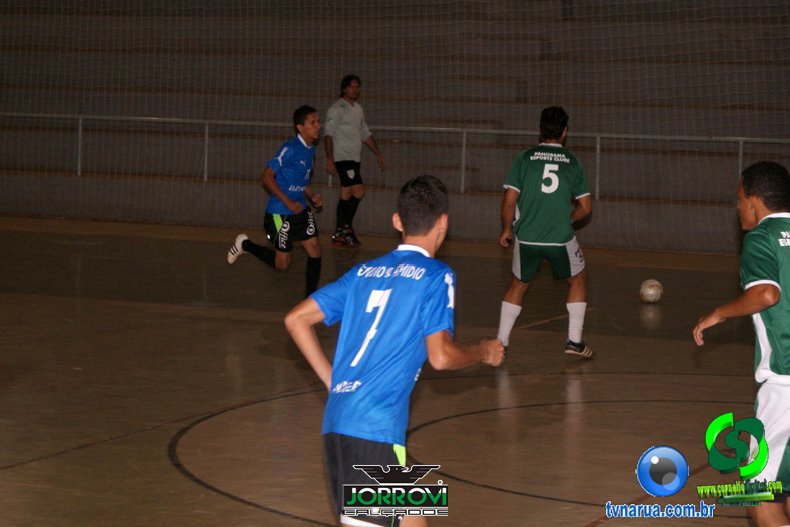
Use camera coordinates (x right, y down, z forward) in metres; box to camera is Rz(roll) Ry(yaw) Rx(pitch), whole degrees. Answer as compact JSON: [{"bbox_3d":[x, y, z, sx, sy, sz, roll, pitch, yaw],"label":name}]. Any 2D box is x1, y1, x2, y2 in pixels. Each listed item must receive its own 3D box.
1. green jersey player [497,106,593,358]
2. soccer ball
[{"bbox_3d":[1.074,-0.232,16.450,0.630,1.760,0.480,2,6,12],"label":"green jersey player"},{"bbox_3d":[2.215,0.236,19.880,0.204,0.204,0.204,1,6,0],"label":"soccer ball"}]

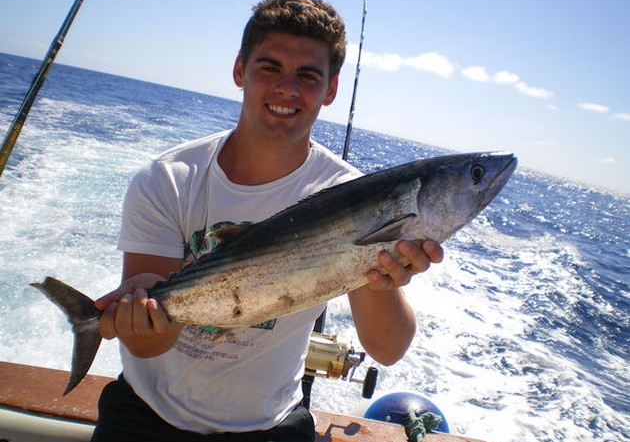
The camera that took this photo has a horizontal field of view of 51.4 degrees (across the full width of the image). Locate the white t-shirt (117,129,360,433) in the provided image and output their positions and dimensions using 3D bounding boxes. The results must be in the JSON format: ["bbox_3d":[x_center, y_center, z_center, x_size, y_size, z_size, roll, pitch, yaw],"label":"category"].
[{"bbox_3d":[-0.118,0.106,1.130,0.460,0.530,0.280,11,7,-4],"label":"white t-shirt"}]

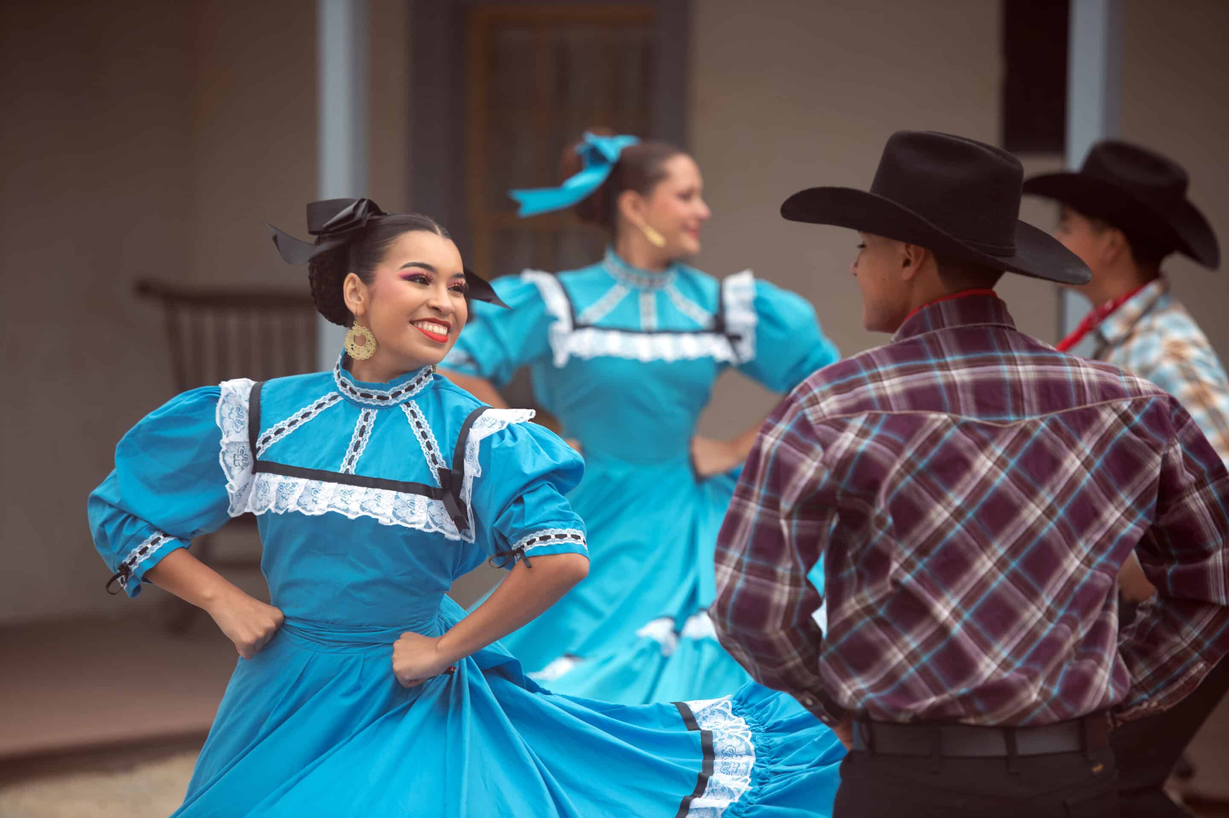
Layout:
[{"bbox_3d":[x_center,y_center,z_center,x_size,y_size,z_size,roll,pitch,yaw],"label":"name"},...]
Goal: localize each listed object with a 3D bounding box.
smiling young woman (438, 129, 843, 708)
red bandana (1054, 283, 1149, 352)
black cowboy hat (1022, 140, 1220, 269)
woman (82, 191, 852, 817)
[{"bbox_3d":[0.067,0.285,10.800,1.030,1.670,0.820,0,4,-3],"label":"smiling young woman"},{"bbox_3d":[0.873,-0.161,9.800,0.210,0.160,0.160,1,4,21],"label":"red bandana"},{"bbox_3d":[0.928,-0.378,9.800,0.380,0.170,0.320,19,7,20],"label":"black cowboy hat"},{"bbox_3d":[-0.239,0.490,8.000,1.200,1.620,0.850,1,4,13],"label":"woman"}]

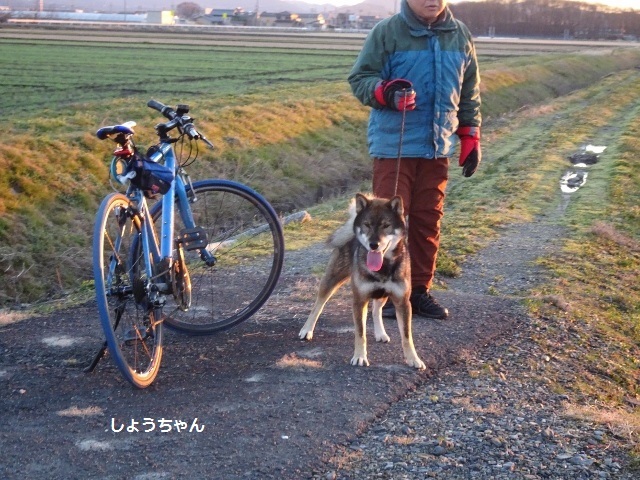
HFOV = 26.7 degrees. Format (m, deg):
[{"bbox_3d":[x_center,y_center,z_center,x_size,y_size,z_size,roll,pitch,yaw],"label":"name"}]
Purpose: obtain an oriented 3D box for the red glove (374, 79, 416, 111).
[{"bbox_3d":[0.329,-0.634,5.880,0.185,0.135,0.125,-1,10,-15],"label":"red glove"}]

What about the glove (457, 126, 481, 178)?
[{"bbox_3d":[0.671,-0.400,6.100,0.110,0.230,0.110,-1,10,-10],"label":"glove"}]

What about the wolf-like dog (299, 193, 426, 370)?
[{"bbox_3d":[0.194,0.134,5.345,0.340,0.690,0.760,-2,10,-20],"label":"wolf-like dog"}]

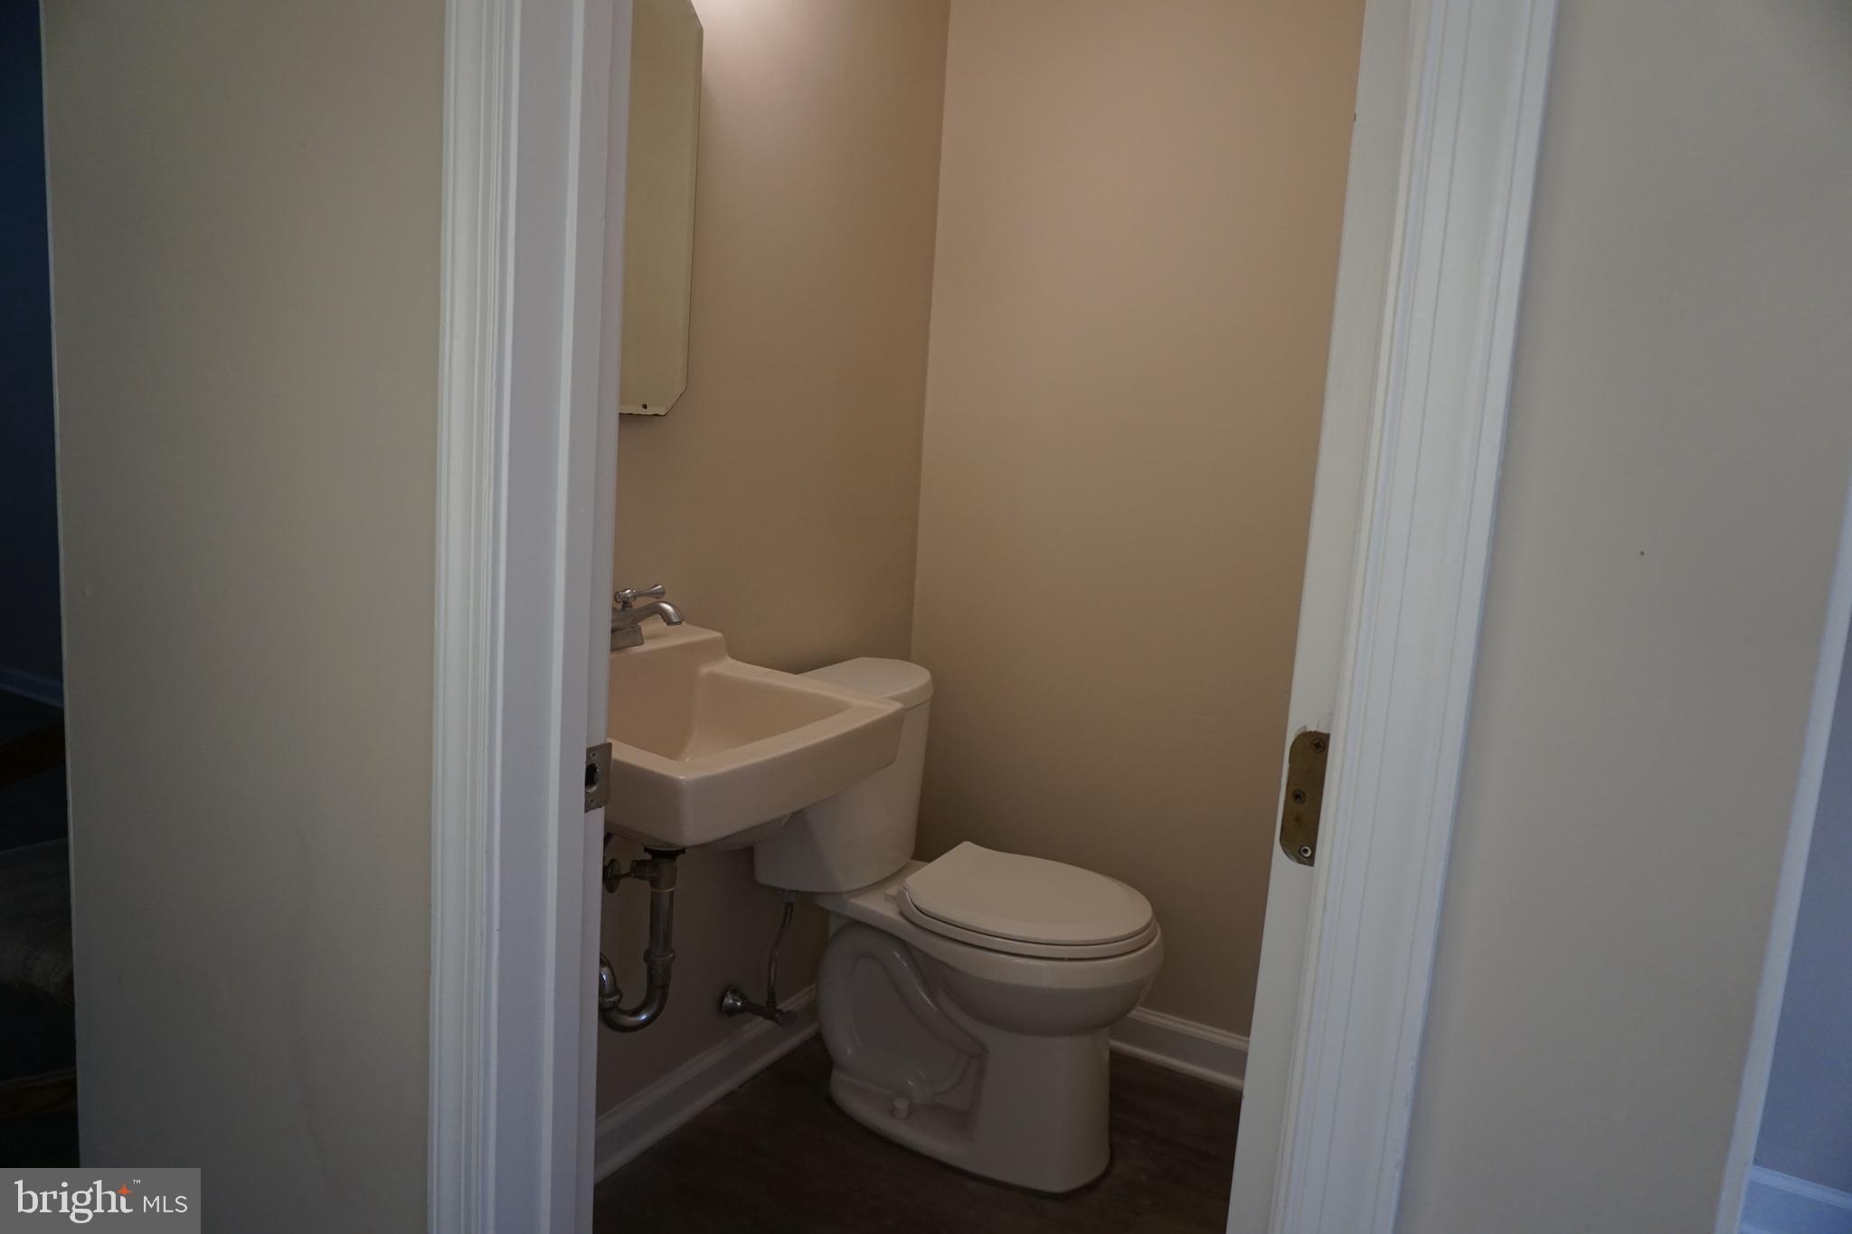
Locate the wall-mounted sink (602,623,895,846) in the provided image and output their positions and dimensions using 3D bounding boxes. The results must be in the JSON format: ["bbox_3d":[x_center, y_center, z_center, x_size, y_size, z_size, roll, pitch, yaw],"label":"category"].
[{"bbox_3d":[-0.335,0.176,1.622,0.455,0.260,0.485,8,9,29],"label":"wall-mounted sink"}]

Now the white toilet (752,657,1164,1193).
[{"bbox_3d":[0.061,0.514,2.153,0.685,0.750,0.430,8,9,29],"label":"white toilet"}]

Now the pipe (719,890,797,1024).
[{"bbox_3d":[-0.277,0.600,2.169,0.135,0.250,0.090,8,9,29],"label":"pipe"}]

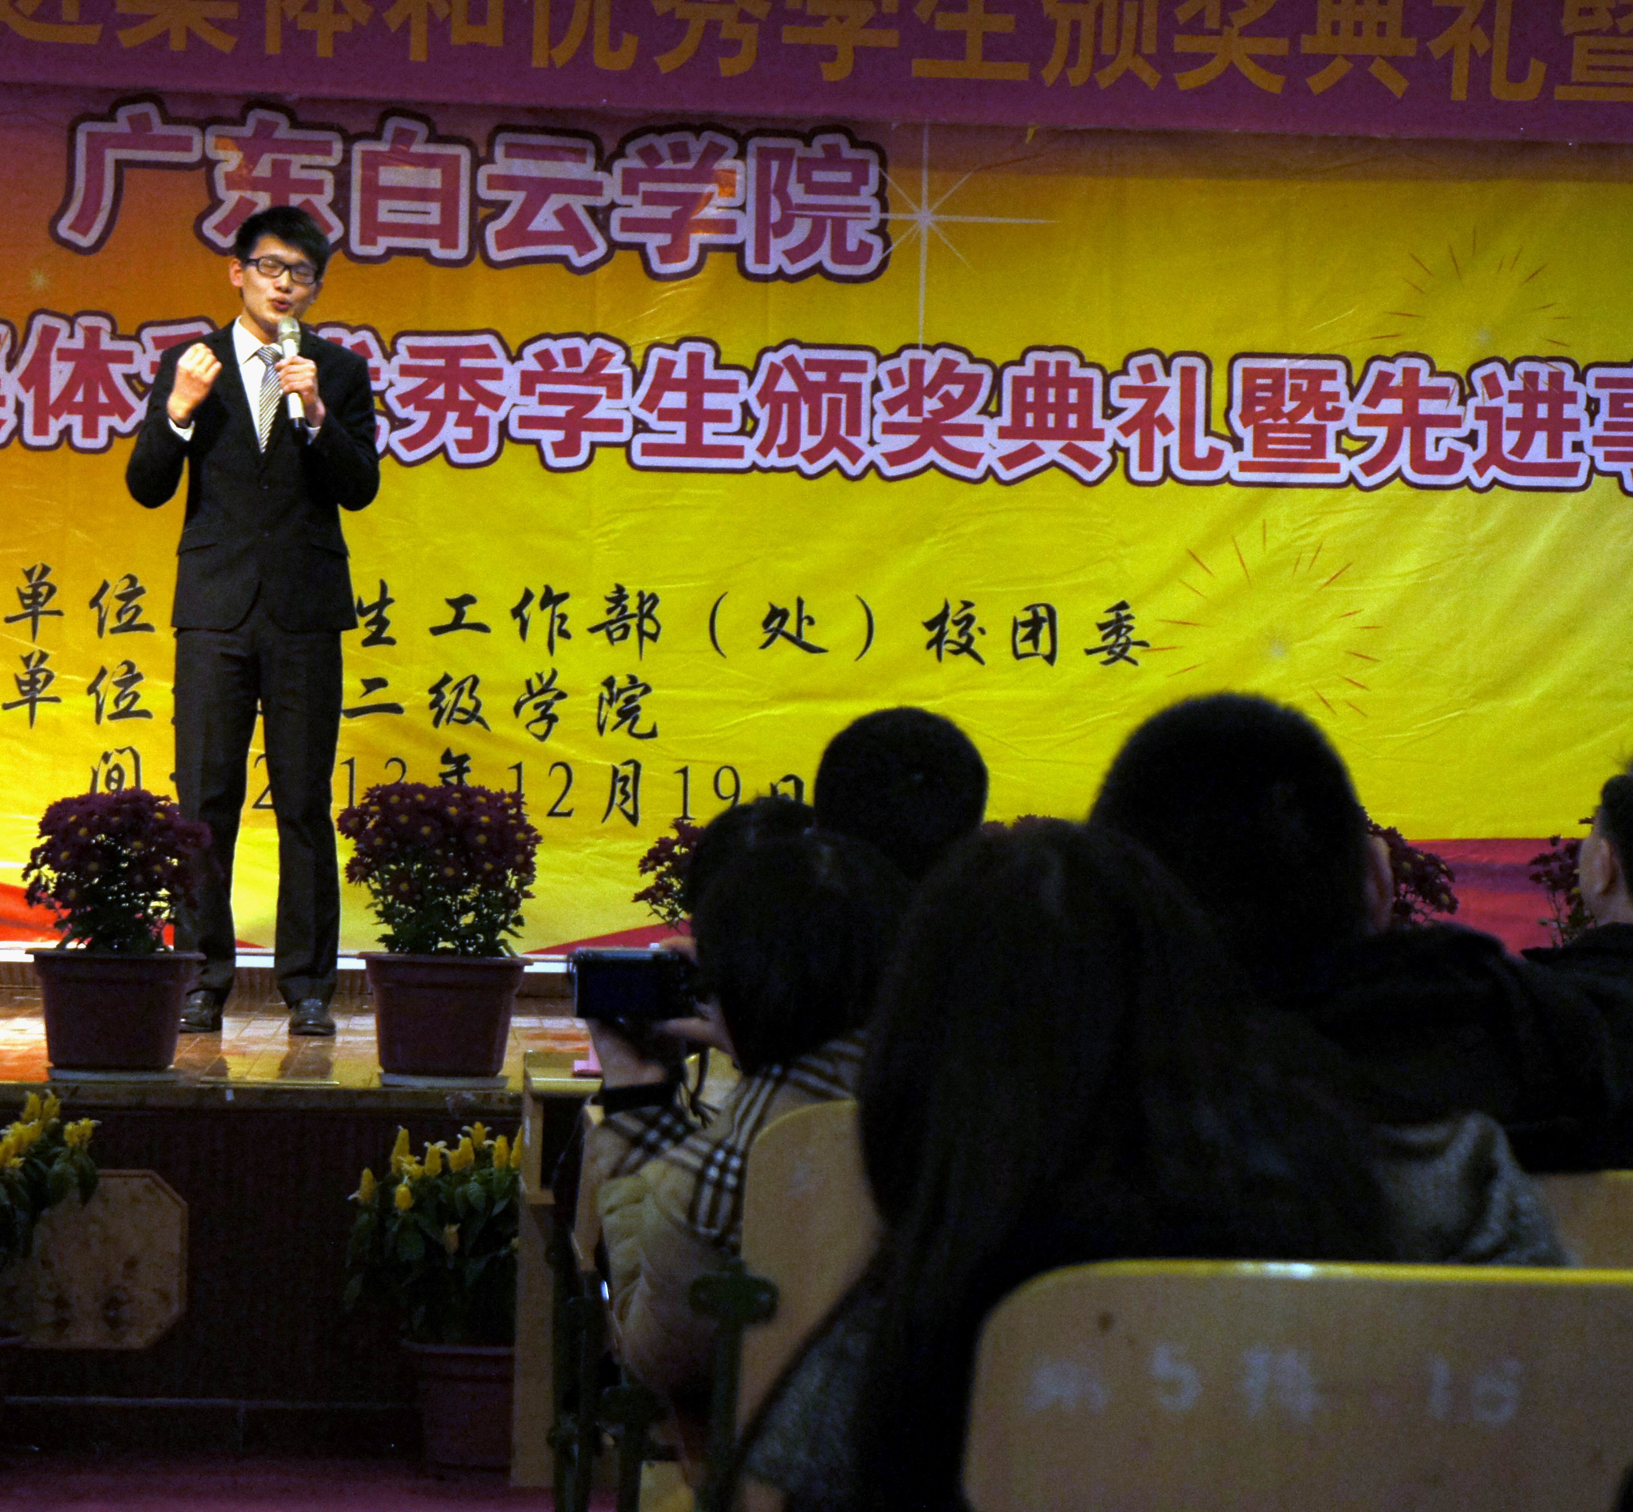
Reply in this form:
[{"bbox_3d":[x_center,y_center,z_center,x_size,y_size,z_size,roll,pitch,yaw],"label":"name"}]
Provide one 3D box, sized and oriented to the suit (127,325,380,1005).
[{"bbox_3d":[-1.207,-0.193,11.005,0.540,1.440,0.420,1,-1,-5],"label":"suit"}]

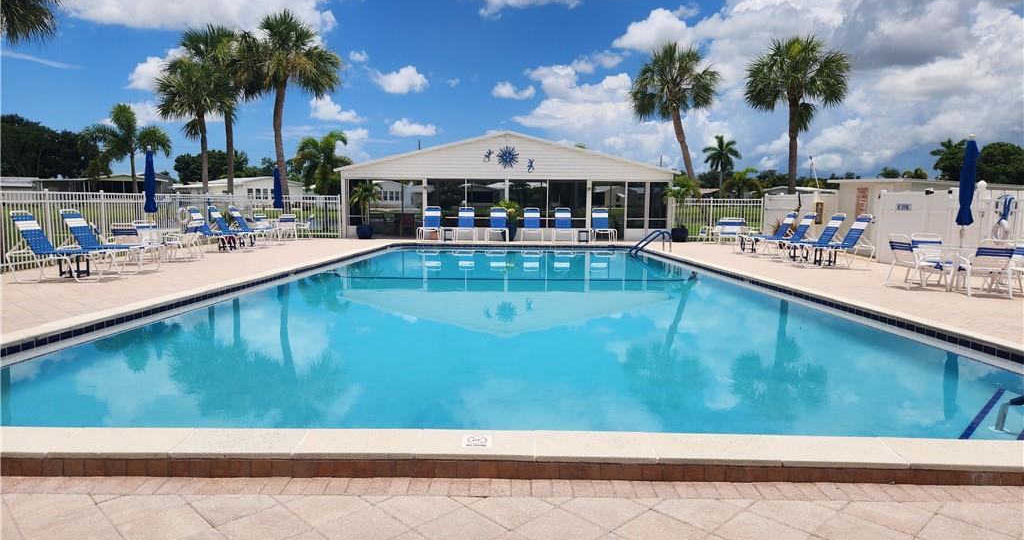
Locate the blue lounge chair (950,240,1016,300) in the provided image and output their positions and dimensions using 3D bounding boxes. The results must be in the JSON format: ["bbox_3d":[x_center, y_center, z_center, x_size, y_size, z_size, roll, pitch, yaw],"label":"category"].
[{"bbox_3d":[7.321,-0.043,10.595,0.620,0.860,0.660,2,6,10],"label":"blue lounge chair"}]

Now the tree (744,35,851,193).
[{"bbox_3d":[13.073,-6.170,30.515,4.800,8.800,4.700,1,6,0],"label":"tree"}]

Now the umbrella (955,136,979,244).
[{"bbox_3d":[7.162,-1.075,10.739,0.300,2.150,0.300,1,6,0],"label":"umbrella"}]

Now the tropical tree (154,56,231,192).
[{"bbox_3d":[-10.952,-4.168,23.607,2.750,6.400,2.750,1,6,0],"label":"tropical tree"}]

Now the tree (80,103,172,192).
[{"bbox_3d":[-12.435,-3.104,22.096,2.800,4.516,2.800,0,6,0],"label":"tree"}]

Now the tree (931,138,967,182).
[{"bbox_3d":[27.262,-5.166,41.655,2.900,5.600,2.900,1,6,0],"label":"tree"}]

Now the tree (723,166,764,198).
[{"bbox_3d":[15.836,-5.127,46.720,2.800,3.783,2.800,0,6,0],"label":"tree"}]

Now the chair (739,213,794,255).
[{"bbox_3d":[6.693,-0.962,17.949,1.640,1.110,0.700,1,6,2],"label":"chair"}]

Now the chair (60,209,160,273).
[{"bbox_3d":[-7.005,-0.506,11.918,1.500,1.060,0.660,1,6,0],"label":"chair"}]

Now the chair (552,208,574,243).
[{"bbox_3d":[1.743,-1.555,23.165,0.710,1.110,1.640,1,6,1],"label":"chair"}]

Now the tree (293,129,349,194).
[{"bbox_3d":[-9.447,-4.615,34.719,3.000,5.100,3.000,1,6,0],"label":"tree"}]

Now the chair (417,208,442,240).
[{"bbox_3d":[-2.525,-1.431,21.168,0.660,1.060,1.500,1,6,0],"label":"chair"}]

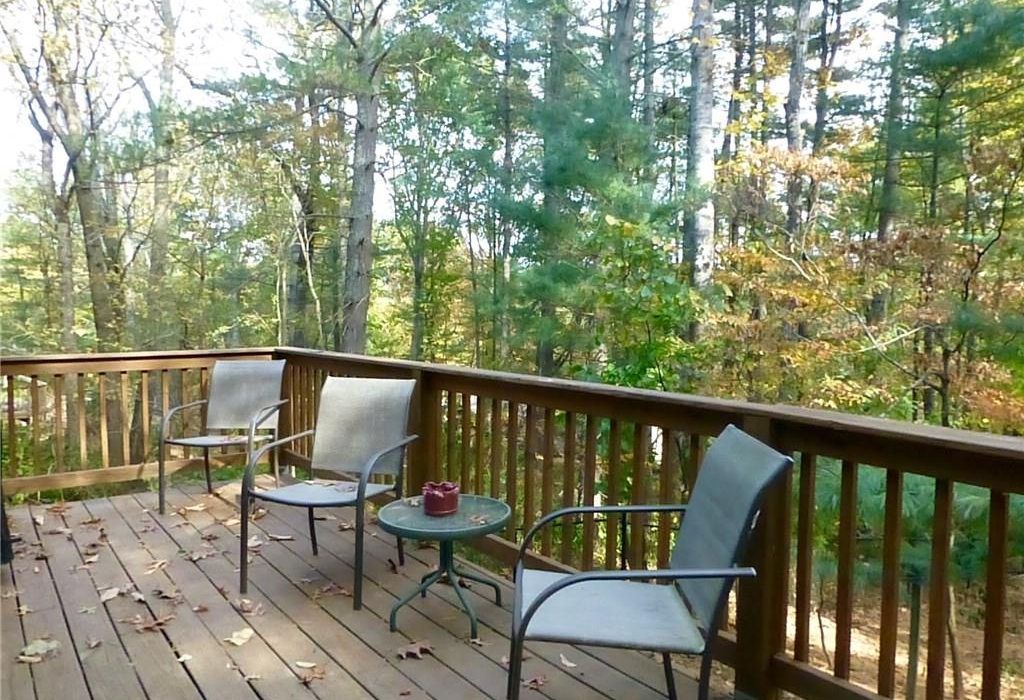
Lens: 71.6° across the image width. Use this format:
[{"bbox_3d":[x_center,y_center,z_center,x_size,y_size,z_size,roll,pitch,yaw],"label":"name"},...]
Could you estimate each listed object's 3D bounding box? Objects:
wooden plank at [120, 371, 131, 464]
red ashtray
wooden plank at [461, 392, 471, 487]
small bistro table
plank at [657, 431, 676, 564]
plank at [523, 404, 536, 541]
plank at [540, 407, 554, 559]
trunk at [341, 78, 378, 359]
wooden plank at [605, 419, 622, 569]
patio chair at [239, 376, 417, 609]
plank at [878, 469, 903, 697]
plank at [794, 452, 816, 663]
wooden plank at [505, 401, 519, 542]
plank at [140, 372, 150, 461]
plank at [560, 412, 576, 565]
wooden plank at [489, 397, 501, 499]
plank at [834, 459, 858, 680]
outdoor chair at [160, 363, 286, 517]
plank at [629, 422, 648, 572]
[{"bbox_3d":[-2.586,0.465,4.751,0.035,0.710,0.035,-2,4,-39],"label":"wooden plank"},{"bbox_3d":[-0.280,0.592,2.825,0.140,0.092,0.140,1,3,0],"label":"red ashtray"},{"bbox_3d":[-0.233,0.551,3.587,0.035,0.710,0.035,-2,4,-39],"label":"wooden plank"},{"bbox_3d":[-0.260,0.859,2.828,0.526,0.426,0.526,1,3,0],"label":"small bistro table"},{"bbox_3d":[0.560,0.614,2.606,0.035,0.710,0.035,-2,4,-39],"label":"plank"},{"bbox_3d":[0.082,0.555,3.155,0.036,0.640,0.036,-2,4,-38],"label":"plank"},{"bbox_3d":[0.158,0.561,3.057,0.036,0.640,0.036,-2,4,-38],"label":"plank"},{"bbox_3d":[-1.984,-1.840,9.400,0.300,4.000,0.300,4,3,0],"label":"trunk"},{"bbox_3d":[0.396,0.581,2.752,0.036,0.640,0.036,-2,4,-38],"label":"wooden plank"},{"bbox_3d":[-0.803,0.596,3.289,0.589,0.893,0.708,1,3,16],"label":"patio chair"},{"bbox_3d":[1.036,0.641,1.944,0.034,0.680,0.034,-2,4,-39],"label":"plank"},{"bbox_3d":[0.882,0.628,2.133,0.034,0.680,0.034,-2,4,-39],"label":"plank"},{"bbox_3d":[0.003,0.570,3.295,0.035,0.710,0.035,-2,4,-39],"label":"wooden plank"},{"bbox_3d":[-2.491,0.462,4.828,0.035,0.710,0.035,-2,4,-39],"label":"plank"},{"bbox_3d":[0.239,0.568,2.953,0.036,0.640,0.036,-2,4,-38],"label":"plank"},{"bbox_3d":[-0.082,0.551,3.316,0.034,0.680,0.034,-2,4,-39],"label":"wooden plank"},{"bbox_3d":[0.957,0.627,2.030,0.036,0.640,0.036,-2,4,-38],"label":"plank"},{"bbox_3d":[-1.797,0.514,4.533,0.589,0.893,0.708,1,3,3],"label":"outdoor chair"},{"bbox_3d":[0.472,0.587,2.654,0.036,0.640,0.036,-2,4,-38],"label":"plank"}]

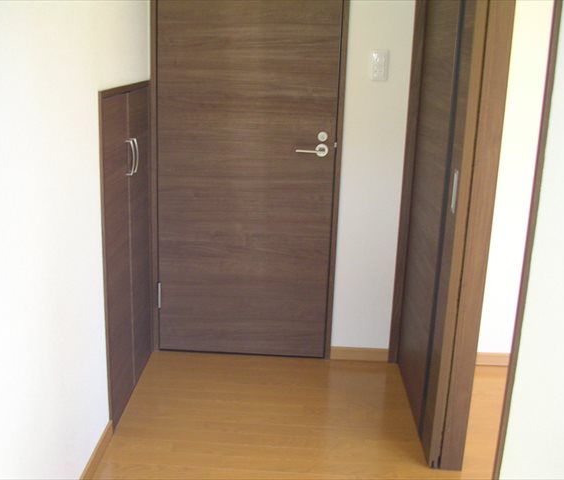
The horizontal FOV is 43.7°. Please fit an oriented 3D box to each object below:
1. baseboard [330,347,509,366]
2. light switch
[{"bbox_3d":[0.596,0.497,2.995,0.771,0.060,0.014,2,15,1],"label":"baseboard"},{"bbox_3d":[0.371,-0.667,2.680,0.070,0.118,0.013,2,15,1],"label":"light switch"}]

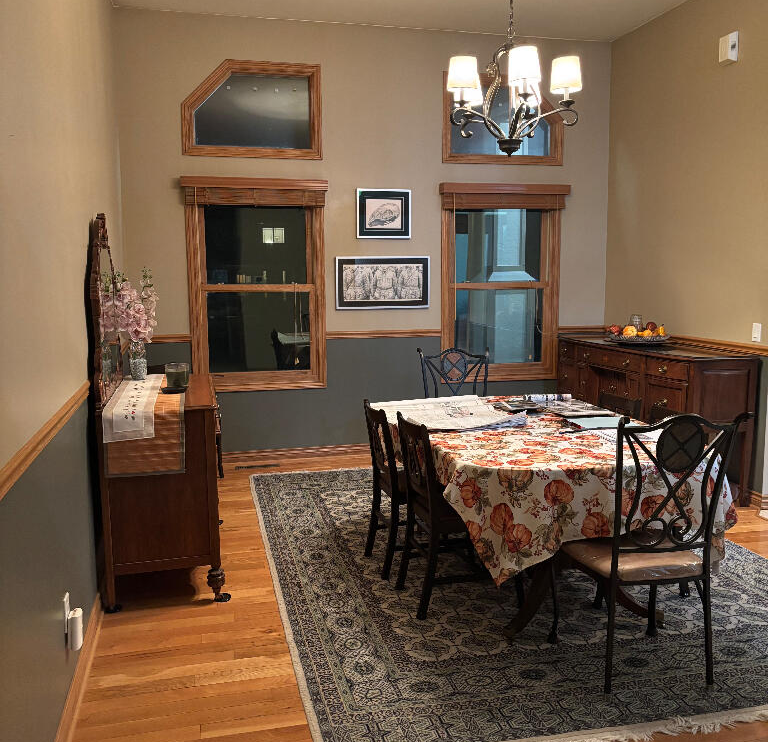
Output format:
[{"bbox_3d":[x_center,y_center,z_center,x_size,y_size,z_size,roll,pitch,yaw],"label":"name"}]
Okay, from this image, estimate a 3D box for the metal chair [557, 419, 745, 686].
[{"bbox_3d":[0.953,0.609,2.822,0.490,1.015,0.530,-2,8,-10],"label":"metal chair"}]

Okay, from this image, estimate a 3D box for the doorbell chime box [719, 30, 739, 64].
[{"bbox_3d":[2.269,-2.126,5.076,0.050,0.190,0.132,-2,7,-14],"label":"doorbell chime box"}]

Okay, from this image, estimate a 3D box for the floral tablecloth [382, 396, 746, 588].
[{"bbox_3d":[0.693,0.467,3.664,1.240,0.445,1.640,-2,8,-13],"label":"floral tablecloth"}]

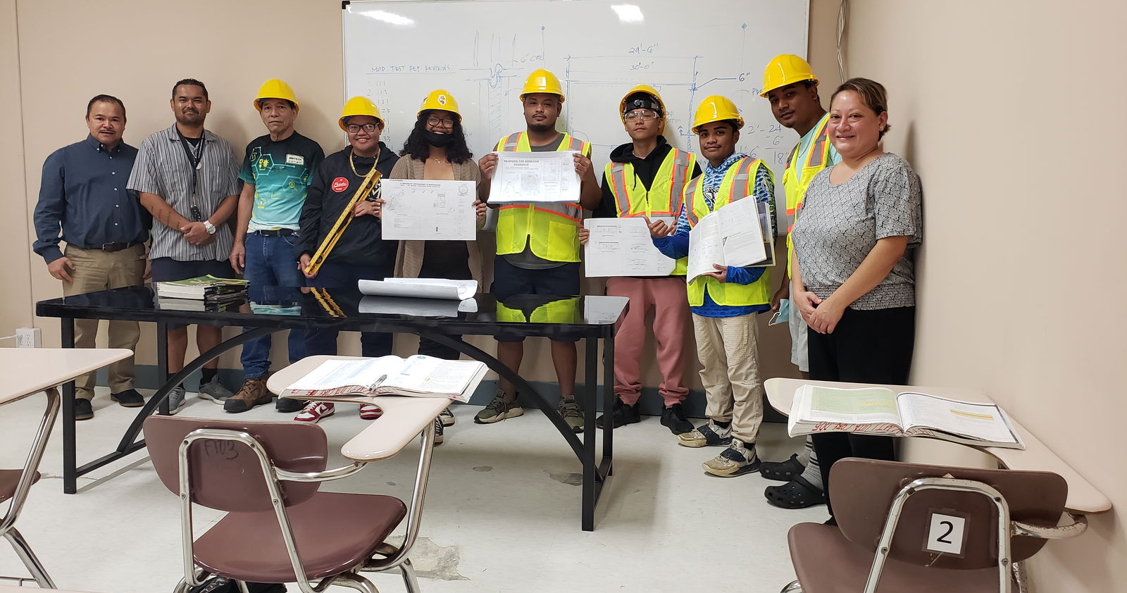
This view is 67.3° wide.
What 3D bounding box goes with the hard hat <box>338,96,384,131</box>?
[{"bbox_3d":[-1.011,-0.919,4.236,0.225,0.160,0.285,0,-9,-8],"label":"hard hat"}]

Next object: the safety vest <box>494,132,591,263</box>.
[{"bbox_3d":[-0.107,-0.492,4.202,0.490,0.660,0.290,2,7,9],"label":"safety vest"}]

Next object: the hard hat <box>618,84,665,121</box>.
[{"bbox_3d":[0.389,-0.944,4.137,0.225,0.155,0.280,1,-33,5],"label":"hard hat"}]

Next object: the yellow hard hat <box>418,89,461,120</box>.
[{"bbox_3d":[-0.591,-0.918,4.041,0.225,0.155,0.280,0,-5,-10],"label":"yellow hard hat"}]

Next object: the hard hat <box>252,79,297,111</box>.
[{"bbox_3d":[-1.486,-1.046,4.382,0.225,0.160,0.285,0,-7,-7],"label":"hard hat"}]

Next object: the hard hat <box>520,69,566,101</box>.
[{"bbox_3d":[-0.102,-1.043,4.185,0.225,0.160,0.285,2,-2,6],"label":"hard hat"}]

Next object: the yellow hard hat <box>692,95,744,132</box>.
[{"bbox_3d":[0.680,-0.808,3.735,0.225,0.160,0.285,-2,4,37],"label":"yellow hard hat"}]

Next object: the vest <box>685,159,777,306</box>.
[{"bbox_3d":[0.720,-0.278,3.692,0.430,0.660,0.270,7,9,40],"label":"vest"}]

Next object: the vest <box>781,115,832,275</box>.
[{"bbox_3d":[0.979,-0.377,3.233,0.280,0.640,0.450,-3,7,-31],"label":"vest"}]

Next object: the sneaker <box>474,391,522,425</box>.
[{"bbox_3d":[-0.333,0.576,4.433,0.290,0.125,0.108,-4,8,-39],"label":"sneaker"}]

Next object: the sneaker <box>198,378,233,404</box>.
[{"bbox_3d":[-1.953,0.523,4.779,0.300,0.120,0.110,6,8,35],"label":"sneaker"}]

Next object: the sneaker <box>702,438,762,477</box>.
[{"bbox_3d":[0.732,0.695,3.662,0.285,0.120,0.110,-2,7,-24],"label":"sneaker"}]

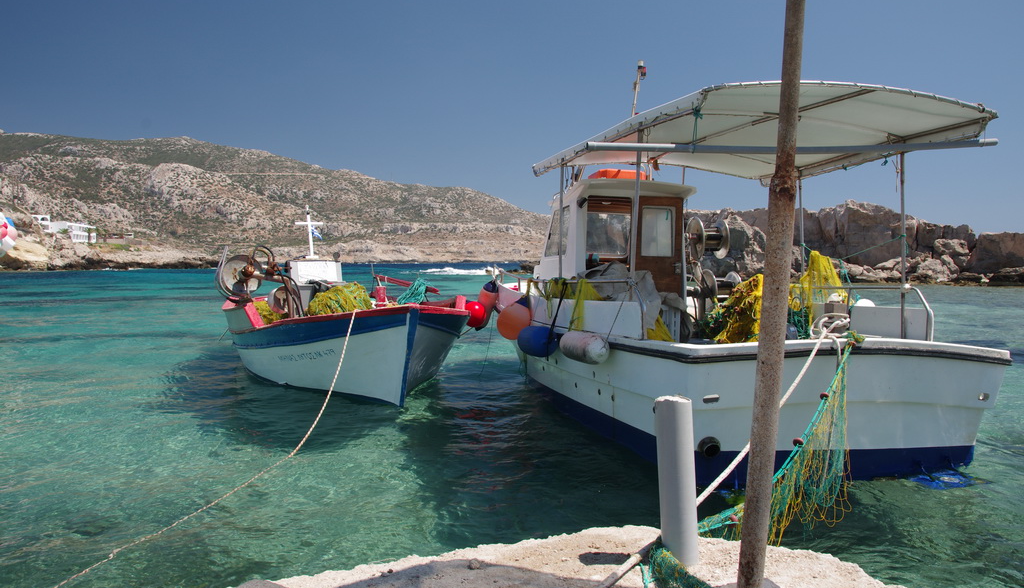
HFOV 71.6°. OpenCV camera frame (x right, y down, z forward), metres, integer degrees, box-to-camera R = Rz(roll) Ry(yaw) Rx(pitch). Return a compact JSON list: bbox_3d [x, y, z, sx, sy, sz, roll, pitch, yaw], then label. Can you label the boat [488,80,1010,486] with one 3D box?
[{"bbox_3d":[1.600,-0.087,9.207,3.050,3.200,8.000,-1,3,-17],"label":"boat"}]

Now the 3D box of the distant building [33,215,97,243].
[{"bbox_3d":[-112.253,-16.180,178.000,9.000,7.000,12.500,3,4,42],"label":"distant building"}]

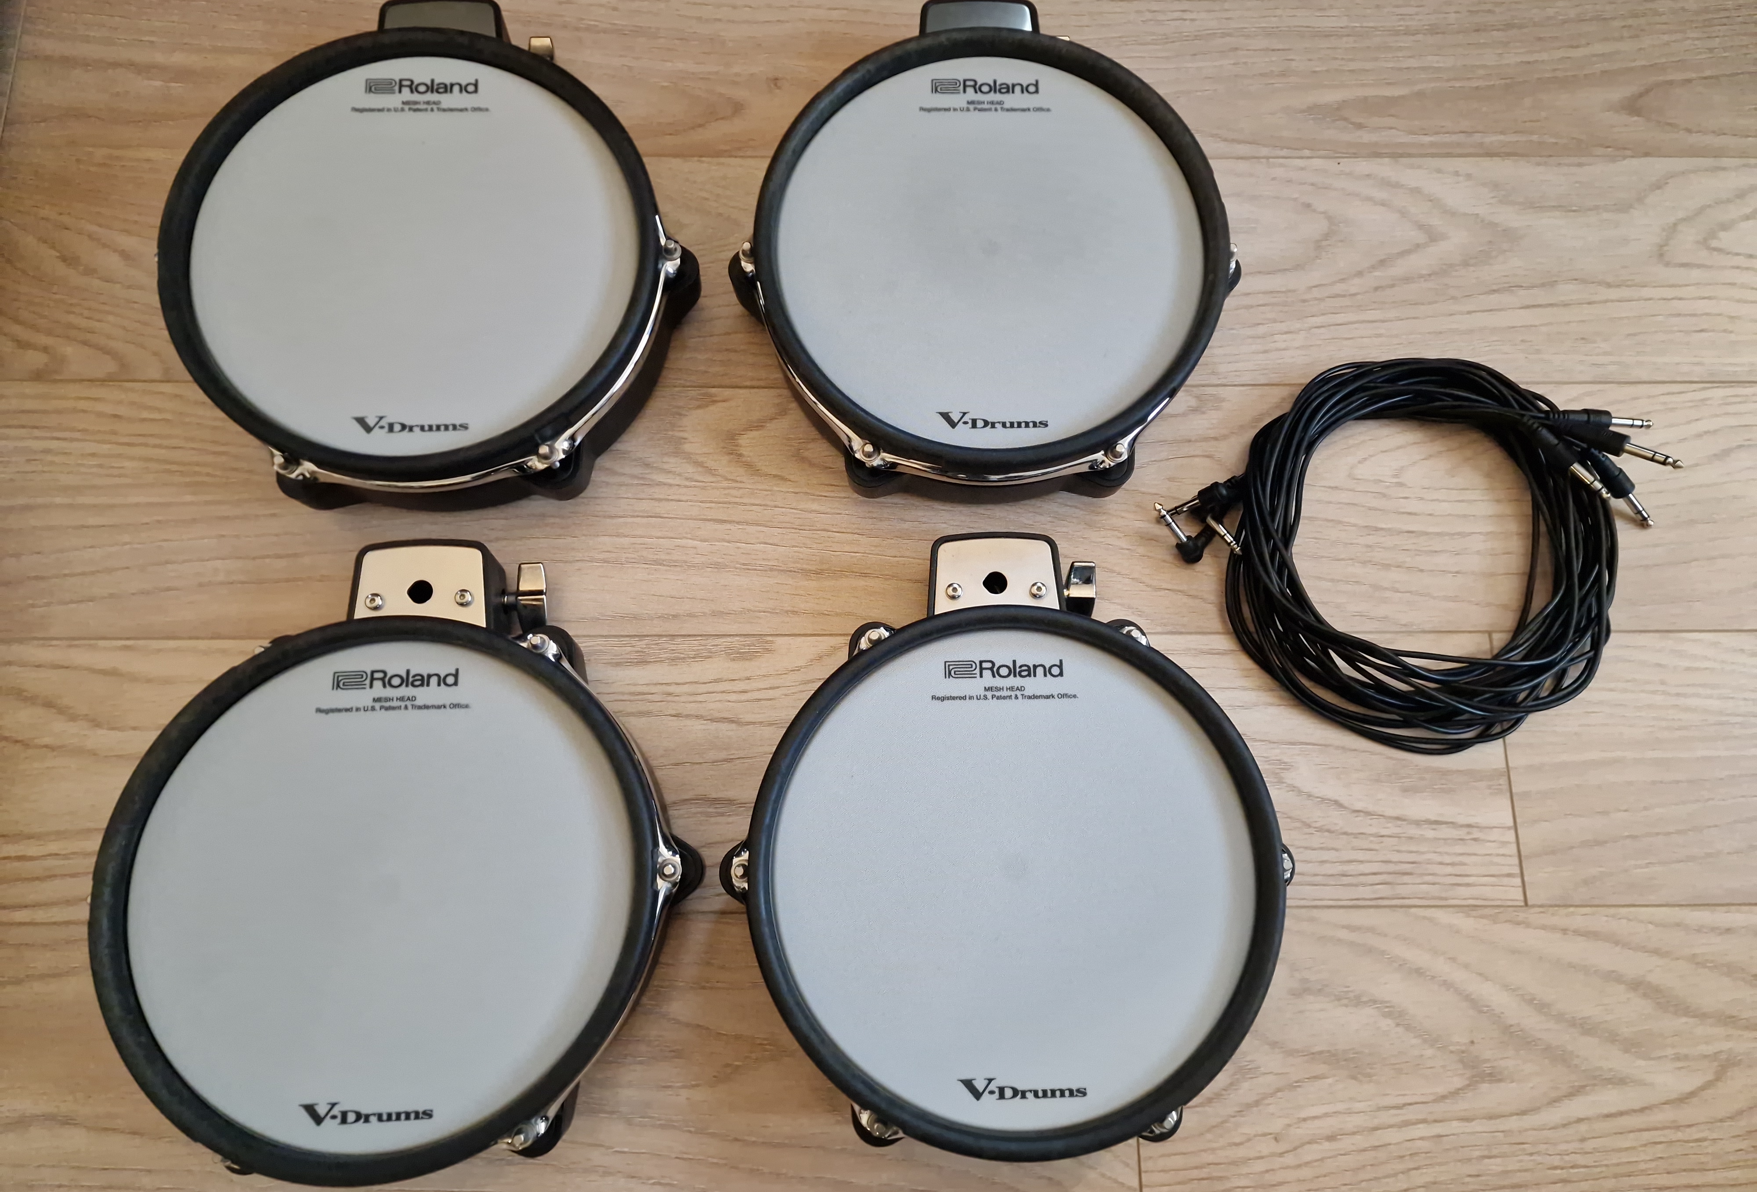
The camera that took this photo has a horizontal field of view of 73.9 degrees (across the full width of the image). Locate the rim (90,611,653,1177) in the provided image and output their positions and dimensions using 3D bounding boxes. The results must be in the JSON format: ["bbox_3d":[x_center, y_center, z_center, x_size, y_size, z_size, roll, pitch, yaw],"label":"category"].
[{"bbox_3d":[-0.246,0.144,0.577,0.273,0.023,0.273,0,78,-1],"label":"rim"}]

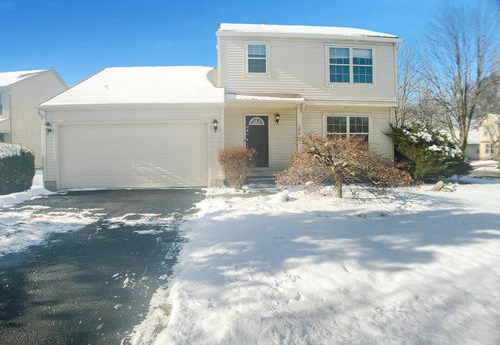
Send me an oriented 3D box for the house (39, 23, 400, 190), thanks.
[{"bbox_3d":[-0.850,-3.400,18.200,12.600,7.500,10.300,-1,2,-5],"label":"house"}]

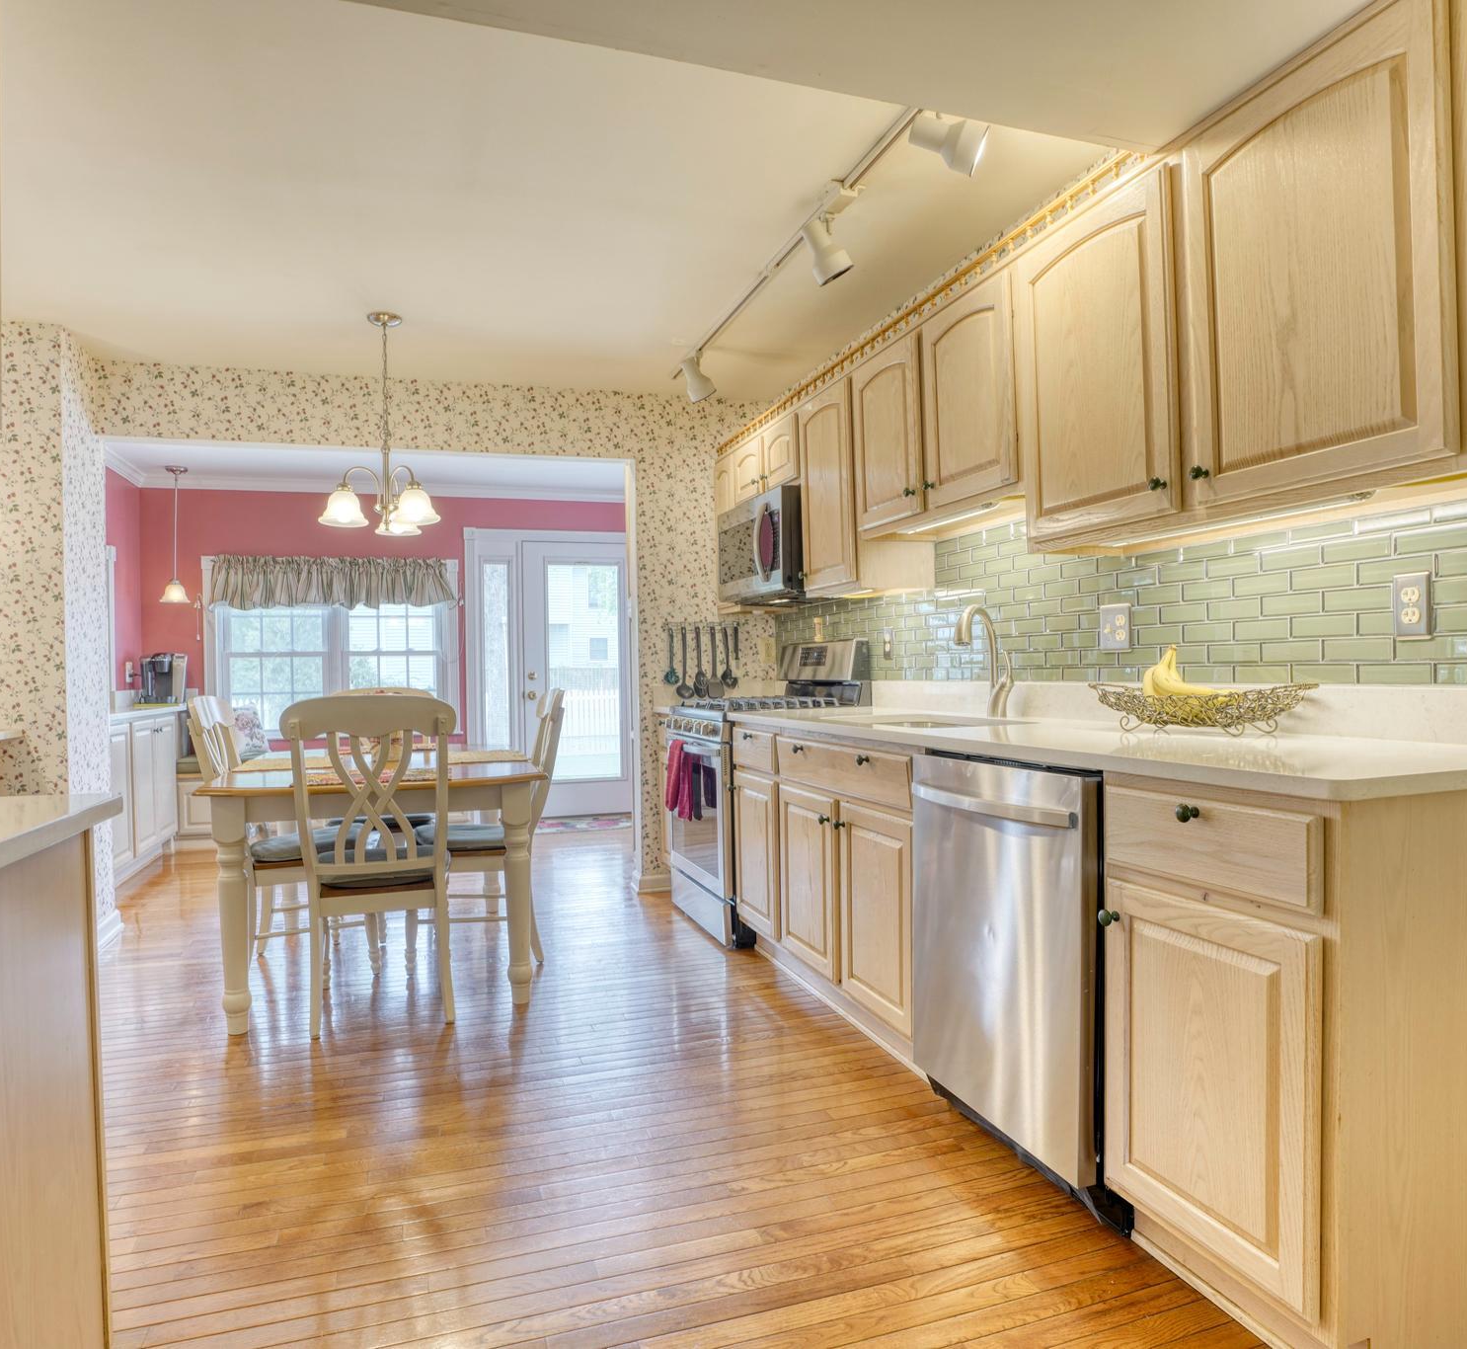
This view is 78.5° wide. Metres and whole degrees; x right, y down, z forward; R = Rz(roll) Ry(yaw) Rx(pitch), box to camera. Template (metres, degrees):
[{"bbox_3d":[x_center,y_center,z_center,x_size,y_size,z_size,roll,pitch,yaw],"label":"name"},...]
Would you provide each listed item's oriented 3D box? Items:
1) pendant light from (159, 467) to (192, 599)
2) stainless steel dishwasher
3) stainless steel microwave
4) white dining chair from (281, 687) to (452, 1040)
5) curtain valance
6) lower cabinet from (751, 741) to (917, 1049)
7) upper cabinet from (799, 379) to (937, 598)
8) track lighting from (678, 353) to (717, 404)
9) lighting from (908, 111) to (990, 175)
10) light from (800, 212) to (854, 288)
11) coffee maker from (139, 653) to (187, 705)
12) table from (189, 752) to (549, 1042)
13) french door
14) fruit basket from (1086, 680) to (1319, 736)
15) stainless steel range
[{"bbox_3d":[-3.492,-0.863,5.636,0.195,0.830,0.195,-1,0,-20],"label":"pendant light"},{"bbox_3d":[0.789,0.623,1.975,0.624,0.866,0.589,-1,0,-19],"label":"stainless steel dishwasher"},{"bbox_3d":[0.248,-0.554,3.996,0.390,0.420,0.770,-1,0,-20],"label":"stainless steel microwave"},{"bbox_3d":[-1.189,0.582,2.972,0.490,1.010,0.550,-1,0,-20],"label":"white dining chair"},{"bbox_3d":[-2.710,-0.616,6.142,1.554,0.342,0.129,-1,0,-19],"label":"curtain valance"},{"bbox_3d":[0.582,0.624,2.785,0.610,0.880,0.900,-1,0,-20],"label":"lower cabinet"},{"bbox_3d":[0.497,-0.689,3.389,0.340,0.740,0.460,-1,0,-20],"label":"upper cabinet"},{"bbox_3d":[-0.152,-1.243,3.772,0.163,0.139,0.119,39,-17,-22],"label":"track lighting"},{"bbox_3d":[0.504,-1.233,2.093,0.163,0.124,0.119,20,1,4],"label":"lighting"},{"bbox_3d":[0.280,-1.255,2.658,0.150,0.190,0.120,-1,0,-26],"label":"light"},{"bbox_3d":[-3.543,0.045,5.573,0.277,0.317,0.247,-1,0,44],"label":"coffee maker"},{"bbox_3d":[-1.297,0.703,3.393,1.010,0.743,1.435,-1,0,-19],"label":"table"},{"bbox_3d":[-1.330,0.004,6.736,1.280,2.110,0.120,-1,0,-17],"label":"french door"},{"bbox_3d":[1.034,0.080,2.001,0.450,0.110,0.230,-1,0,40],"label":"fruit basket"},{"bbox_3d":[0.145,0.462,3.913,0.733,1.188,0.752,-1,0,-19],"label":"stainless steel range"}]

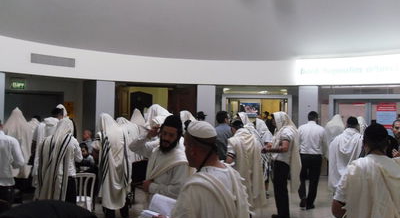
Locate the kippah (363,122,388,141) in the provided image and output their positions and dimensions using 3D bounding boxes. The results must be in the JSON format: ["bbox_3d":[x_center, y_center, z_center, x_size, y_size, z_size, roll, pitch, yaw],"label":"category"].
[{"bbox_3d":[1.200,0.160,2.750,0.165,0.115,0.175,1,-2,13],"label":"kippah"}]

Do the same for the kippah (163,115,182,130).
[{"bbox_3d":[-0.235,0.112,3.400,0.180,0.115,0.200,0,0,19],"label":"kippah"}]

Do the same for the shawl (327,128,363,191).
[{"bbox_3d":[2.174,0.759,6.003,0.540,0.970,0.380,0,0,9],"label":"shawl"}]

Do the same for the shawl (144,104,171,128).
[{"bbox_3d":[-0.746,0.287,7.103,0.480,0.750,0.450,0,0,27],"label":"shawl"}]

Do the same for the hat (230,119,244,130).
[{"bbox_3d":[0.501,0.195,5.400,0.180,0.110,0.200,1,-14,-30],"label":"hat"}]

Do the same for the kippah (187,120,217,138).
[{"bbox_3d":[0.014,0.110,2.200,0.165,0.090,0.165,10,5,-1],"label":"kippah"}]

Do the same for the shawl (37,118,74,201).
[{"bbox_3d":[-1.822,0.647,5.104,0.480,1.080,0.400,0,0,14],"label":"shawl"}]

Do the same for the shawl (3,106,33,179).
[{"bbox_3d":[-3.204,0.592,7.104,0.550,1.220,0.450,0,0,6],"label":"shawl"}]

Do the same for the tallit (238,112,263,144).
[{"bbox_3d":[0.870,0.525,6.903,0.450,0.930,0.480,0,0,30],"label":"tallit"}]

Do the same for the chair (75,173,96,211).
[{"bbox_3d":[-1.765,1.335,6.100,0.450,0.820,0.500,1,-1,0],"label":"chair"}]

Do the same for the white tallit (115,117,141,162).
[{"bbox_3d":[-1.264,0.606,7.100,0.500,0.850,0.420,1,-2,-12],"label":"white tallit"}]

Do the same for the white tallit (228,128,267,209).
[{"bbox_3d":[0.681,0.861,5.800,0.500,1.140,0.420,2,-2,-23],"label":"white tallit"}]

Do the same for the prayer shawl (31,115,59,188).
[{"bbox_3d":[-2.419,0.687,6.504,0.560,1.100,0.400,0,0,14],"label":"prayer shawl"}]

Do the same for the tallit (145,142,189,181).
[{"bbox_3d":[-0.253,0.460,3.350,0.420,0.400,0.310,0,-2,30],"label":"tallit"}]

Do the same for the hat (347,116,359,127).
[{"bbox_3d":[2.300,0.193,6.100,0.175,0.150,0.200,1,-2,18],"label":"hat"}]

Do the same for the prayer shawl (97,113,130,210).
[{"bbox_3d":[-1.332,0.818,6.300,0.500,1.450,0.450,2,-2,-18],"label":"prayer shawl"}]

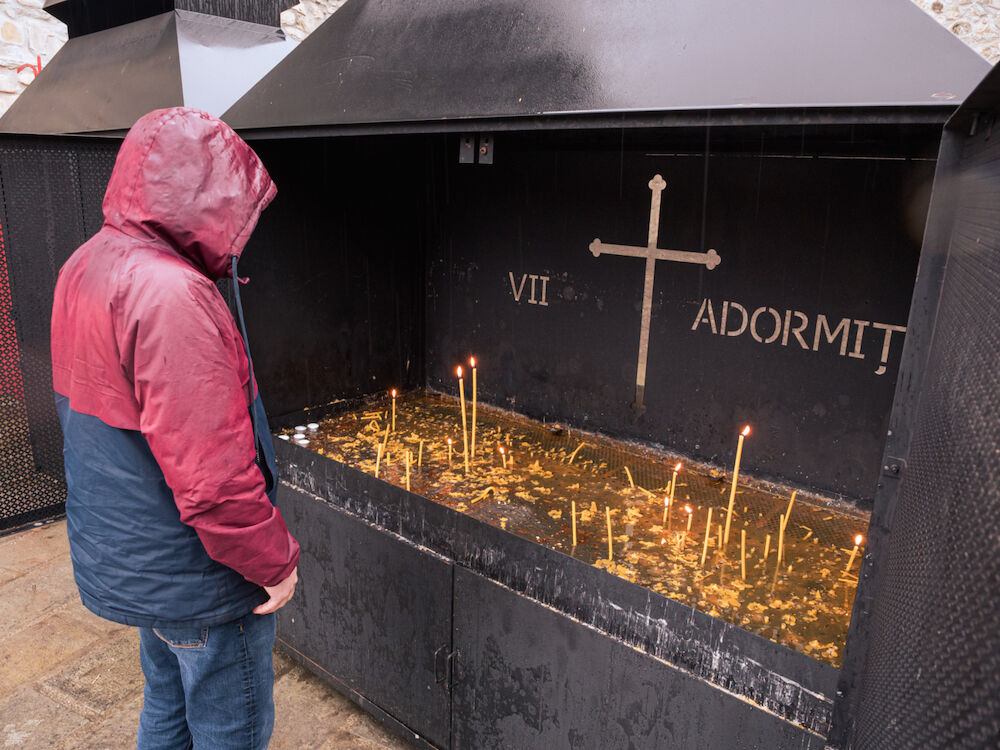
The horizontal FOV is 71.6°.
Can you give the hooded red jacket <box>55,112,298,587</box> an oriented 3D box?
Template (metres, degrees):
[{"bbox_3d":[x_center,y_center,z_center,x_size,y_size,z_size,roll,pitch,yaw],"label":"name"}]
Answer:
[{"bbox_3d":[-0.609,-0.043,1.324,0.430,0.880,0.570,-13,21,-42],"label":"hooded red jacket"}]

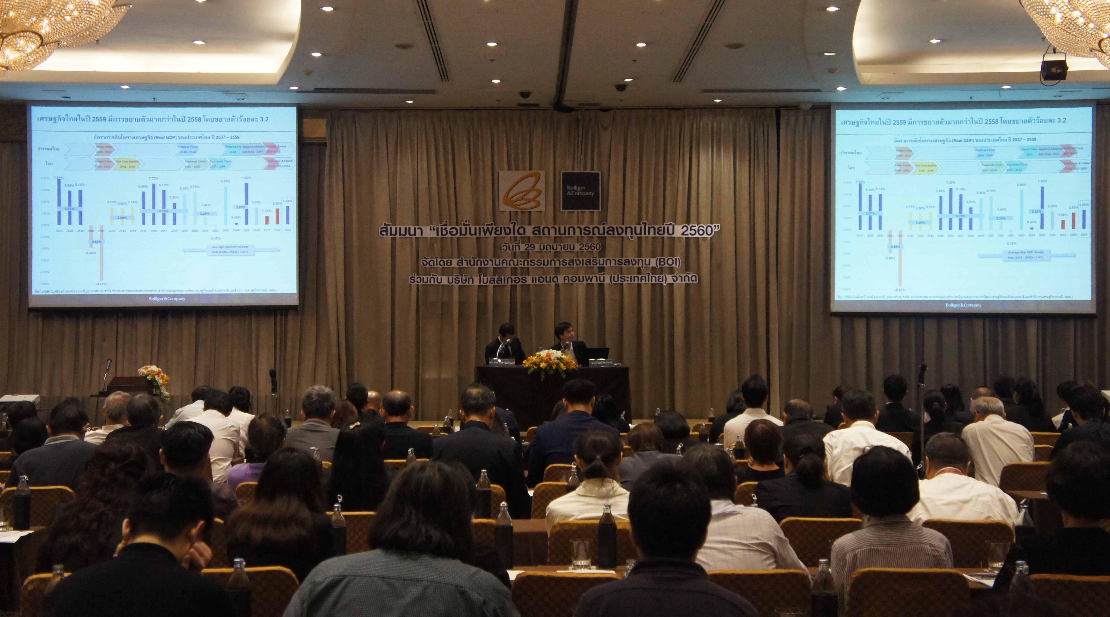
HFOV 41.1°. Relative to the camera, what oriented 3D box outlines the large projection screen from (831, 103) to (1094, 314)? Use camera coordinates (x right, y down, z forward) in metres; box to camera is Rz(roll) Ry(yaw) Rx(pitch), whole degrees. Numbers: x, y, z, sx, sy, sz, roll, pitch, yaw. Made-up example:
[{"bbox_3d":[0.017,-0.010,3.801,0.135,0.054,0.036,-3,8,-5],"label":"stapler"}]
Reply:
[{"bbox_3d":[4.833,-1.190,17.500,3.130,2.490,0.060,0,-1,2],"label":"large projection screen"}]

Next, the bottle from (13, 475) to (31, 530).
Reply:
[{"bbox_3d":[-2.312,0.837,6.422,0.070,0.240,0.070,0,-1,0],"label":"bottle"}]

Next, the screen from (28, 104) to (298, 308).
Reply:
[{"bbox_3d":[-4.847,-1.271,18.300,3.340,2.540,0.050,0,-1,-3],"label":"screen"}]

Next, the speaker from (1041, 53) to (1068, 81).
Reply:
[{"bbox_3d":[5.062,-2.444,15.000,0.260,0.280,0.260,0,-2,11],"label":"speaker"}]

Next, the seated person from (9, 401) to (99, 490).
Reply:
[{"bbox_3d":[-2.408,1.090,7.515,0.520,1.270,0.750,0,-1,2],"label":"seated person"}]

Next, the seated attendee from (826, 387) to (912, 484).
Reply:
[{"bbox_3d":[1.644,1.090,7.800,0.500,1.290,0.800,0,-1,-1],"label":"seated attendee"}]

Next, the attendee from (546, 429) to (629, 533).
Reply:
[{"bbox_3d":[0.190,1.105,6.400,0.470,1.210,0.750,0,-1,-1],"label":"attendee"}]

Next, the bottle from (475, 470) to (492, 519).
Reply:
[{"bbox_3d":[-0.320,0.843,6.680,0.066,0.236,0.066,0,-2,-1],"label":"bottle"}]

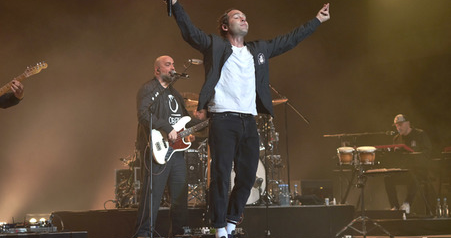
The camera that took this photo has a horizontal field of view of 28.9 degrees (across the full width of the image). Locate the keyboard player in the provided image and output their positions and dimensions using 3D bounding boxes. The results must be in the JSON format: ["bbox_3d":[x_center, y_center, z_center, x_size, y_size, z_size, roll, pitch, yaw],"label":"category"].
[{"bbox_3d":[2.409,0.602,11.600,0.580,1.310,0.750,-5,-7,38],"label":"keyboard player"}]

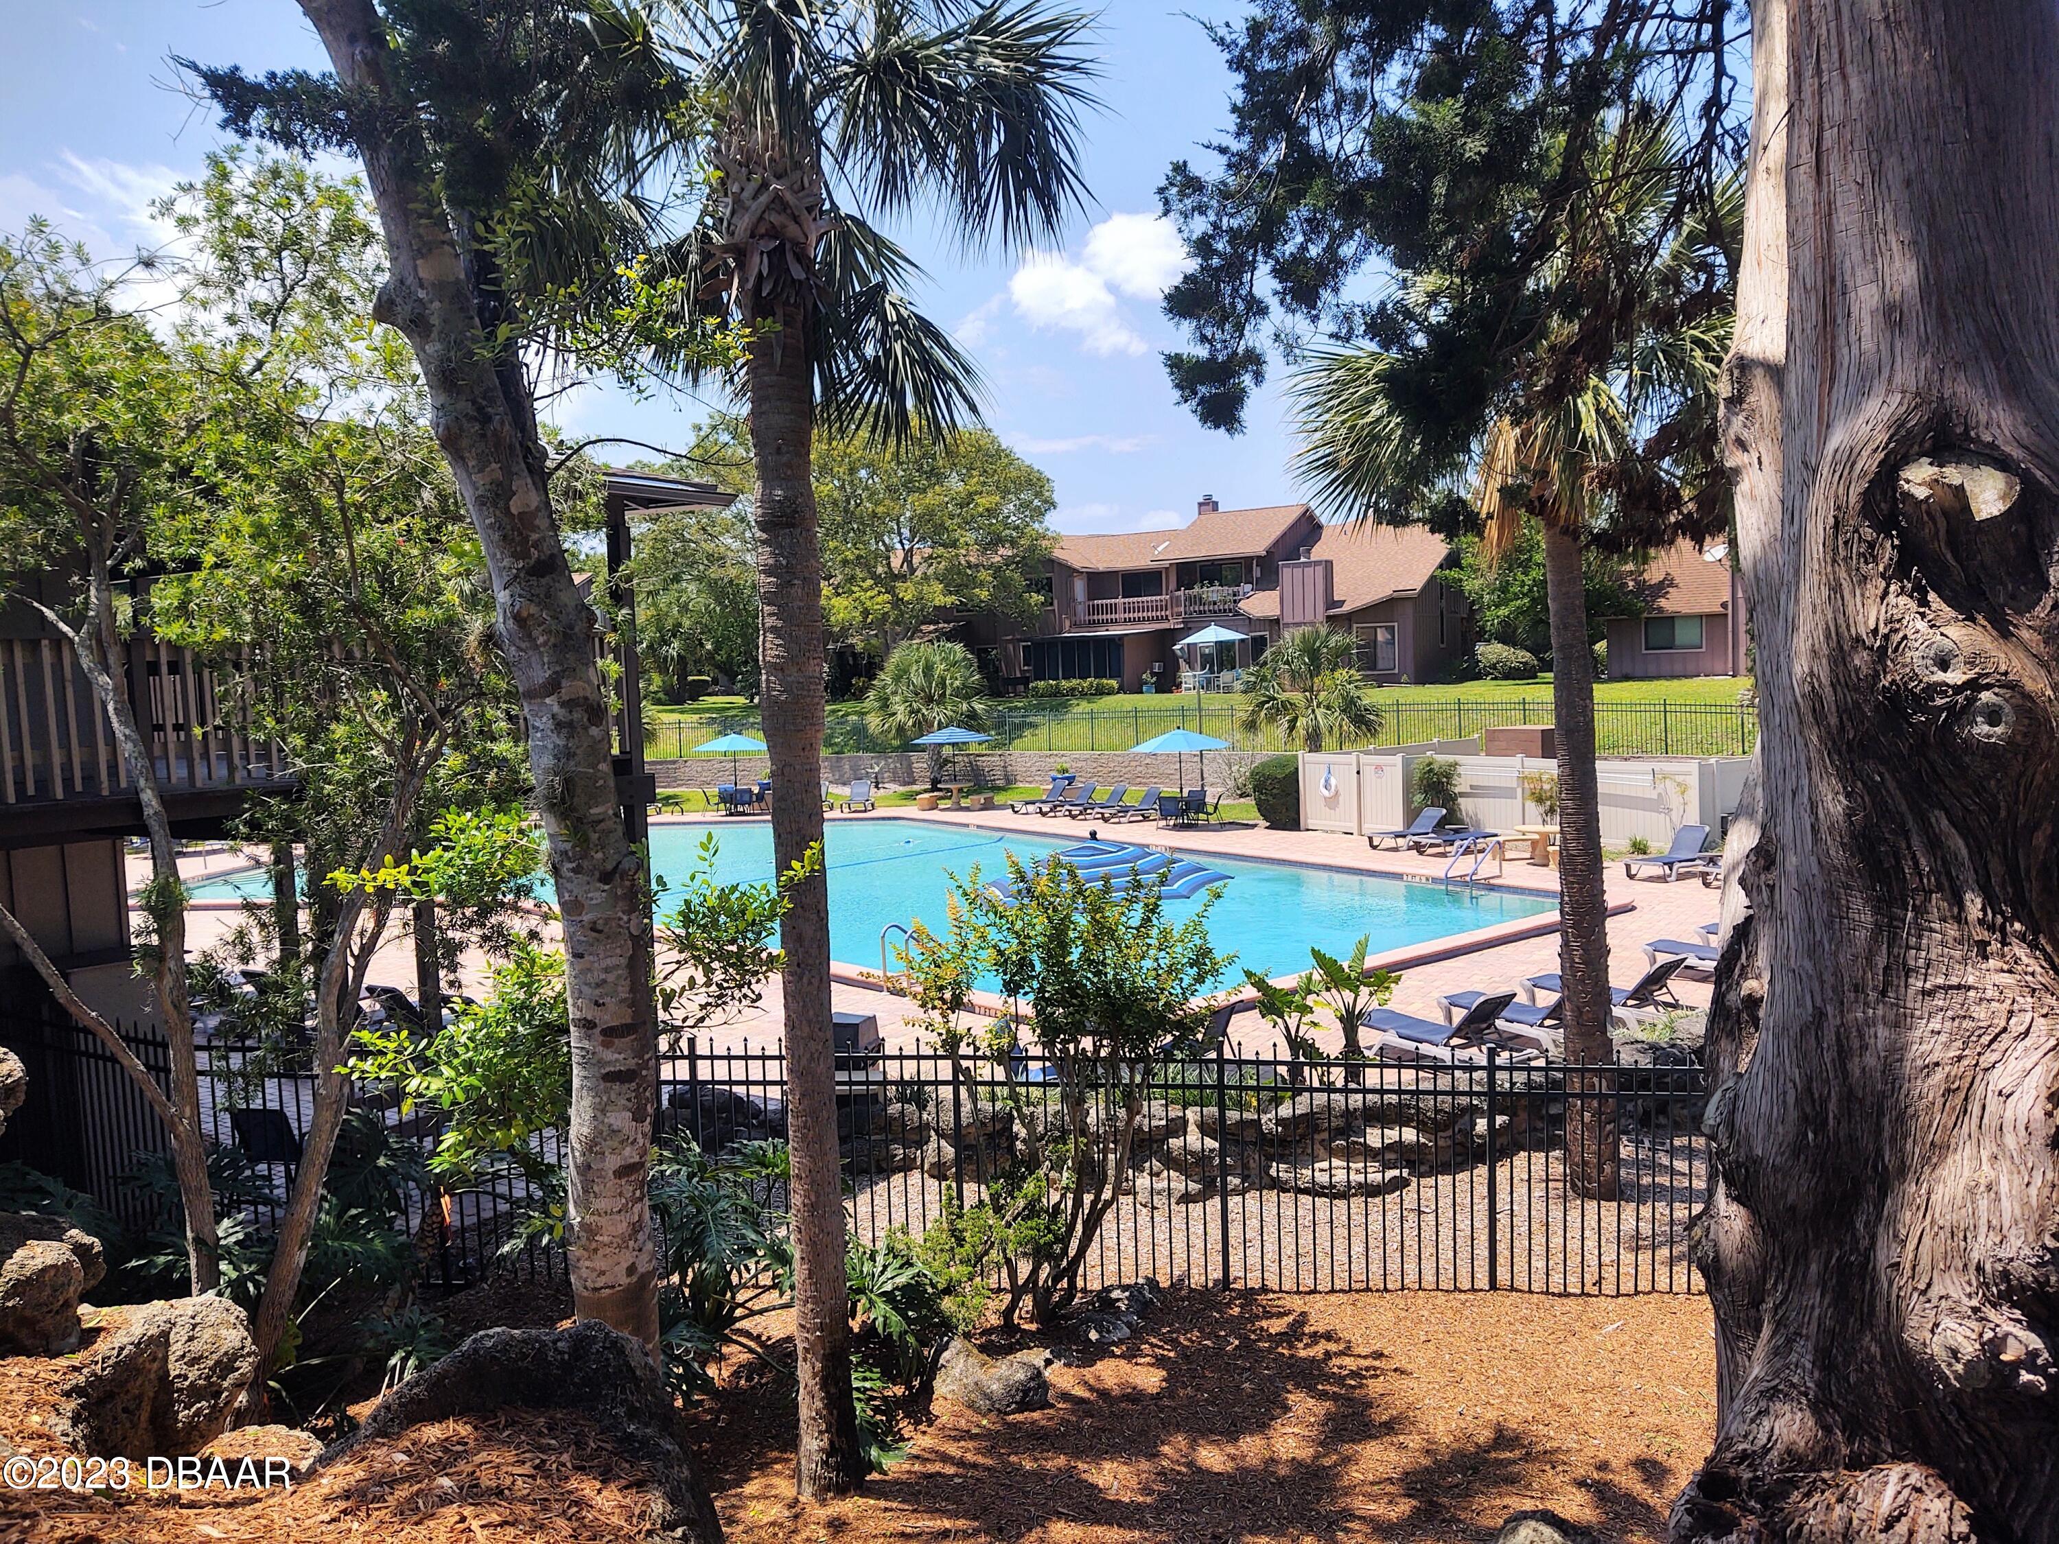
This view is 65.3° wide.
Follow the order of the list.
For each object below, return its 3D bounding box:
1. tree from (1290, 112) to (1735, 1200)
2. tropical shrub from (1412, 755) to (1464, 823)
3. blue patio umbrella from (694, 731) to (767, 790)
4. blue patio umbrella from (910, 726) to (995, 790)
[{"bbox_3d":[4.153,-0.771,12.639,4.100,8.491,4.100,-2,5,0],"label":"tree"},{"bbox_3d":[9.939,0.529,39.022,1.220,1.847,1.150,-2,5,0],"label":"tropical shrub"},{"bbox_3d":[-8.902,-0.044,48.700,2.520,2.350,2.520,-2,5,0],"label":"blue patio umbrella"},{"bbox_3d":[-2.341,-0.219,48.500,2.500,2.350,2.500,-2,5,0],"label":"blue patio umbrella"}]

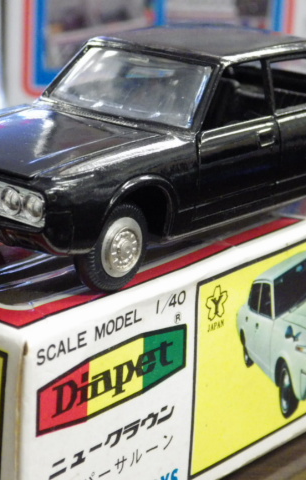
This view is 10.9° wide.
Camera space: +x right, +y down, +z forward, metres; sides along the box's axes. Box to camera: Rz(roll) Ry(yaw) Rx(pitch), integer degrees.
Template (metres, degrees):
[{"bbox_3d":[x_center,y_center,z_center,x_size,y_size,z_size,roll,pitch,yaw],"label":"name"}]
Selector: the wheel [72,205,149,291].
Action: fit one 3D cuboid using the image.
[{"bbox_3d":[-0.007,0.001,0.279,0.005,0.015,0.015,16,23,38],"label":"wheel"}]

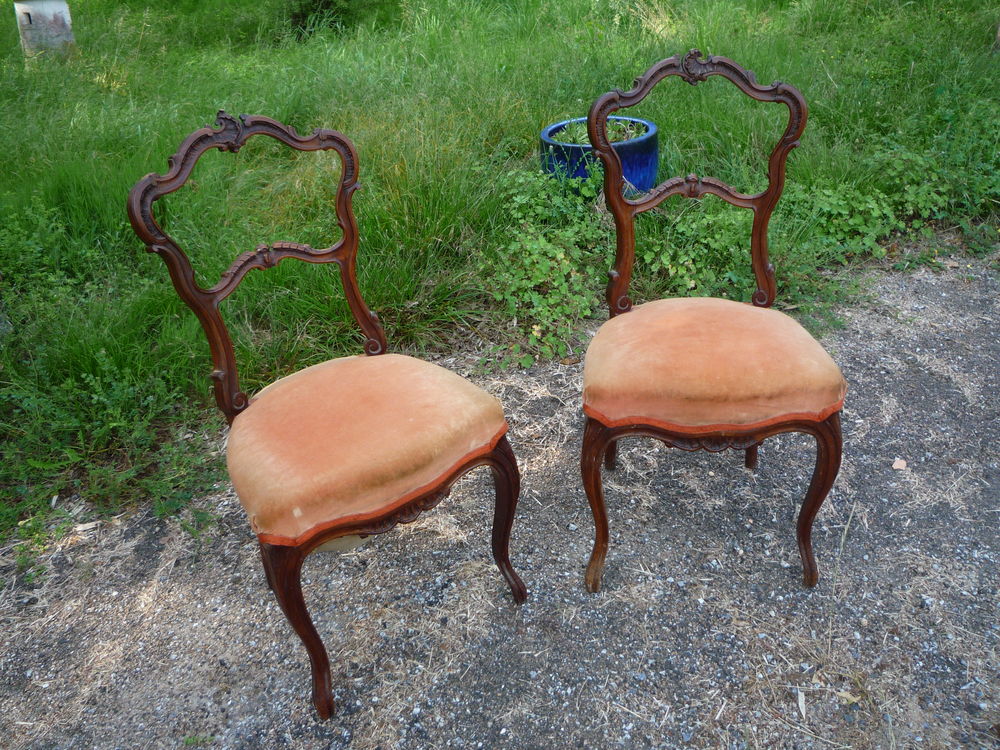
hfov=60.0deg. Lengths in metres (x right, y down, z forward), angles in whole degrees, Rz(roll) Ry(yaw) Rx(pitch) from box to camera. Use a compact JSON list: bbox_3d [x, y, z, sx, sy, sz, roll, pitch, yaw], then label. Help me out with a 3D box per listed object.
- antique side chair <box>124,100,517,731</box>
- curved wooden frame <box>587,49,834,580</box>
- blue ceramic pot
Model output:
[{"bbox_3d":[-0.288,0.045,1.502,0.464,0.910,0.480,-24,38,-27],"label":"antique side chair"},{"bbox_3d":[0.374,-0.087,1.627,0.464,0.910,0.480,-2,33,4],"label":"curved wooden frame"},{"bbox_3d":[0.393,-0.849,3.422,0.447,0.239,0.447,-3,33,2],"label":"blue ceramic pot"}]

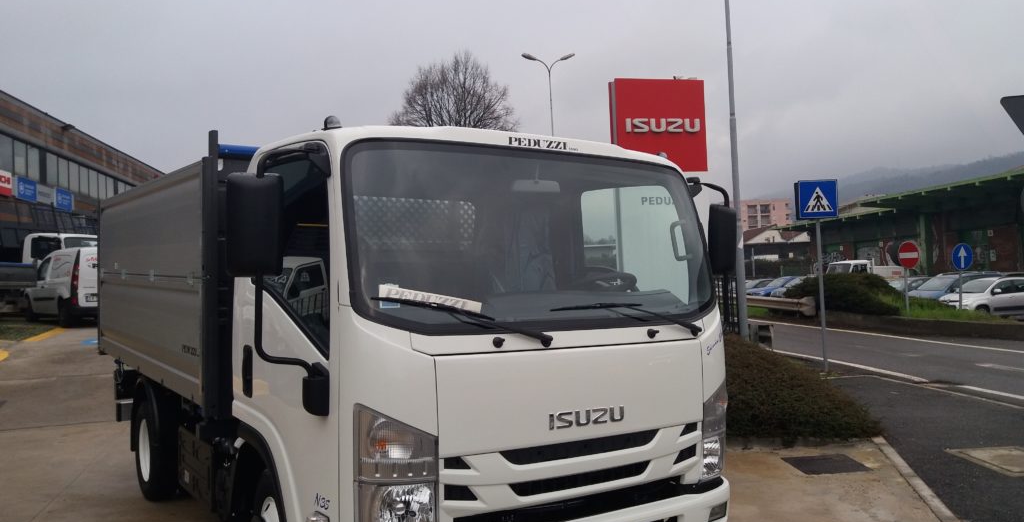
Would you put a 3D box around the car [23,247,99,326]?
[{"bbox_3d":[-10.780,0.640,20.900,4.050,1.820,1.830,-1,-1,45],"label":"car"}]

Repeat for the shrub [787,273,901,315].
[{"bbox_3d":[12.800,1.275,32.000,3.700,1.550,4.000,-2,-2,0],"label":"shrub"}]

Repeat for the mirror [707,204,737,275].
[{"bbox_3d":[1.092,-0.110,4.301,0.182,0.374,0.086,0,-1,-34],"label":"mirror"}]

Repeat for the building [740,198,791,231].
[{"bbox_3d":[71.300,-6.000,233.000,14.500,22.000,13.000,-2,-1,10],"label":"building"}]

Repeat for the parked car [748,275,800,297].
[{"bbox_3d":[16.767,1.862,50.022,4.000,1.530,1.720,-2,-2,-10],"label":"parked car"}]

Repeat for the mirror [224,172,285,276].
[{"bbox_3d":[-0.933,-0.129,2.979,0.210,0.375,0.100,1,-1,-15],"label":"mirror"}]

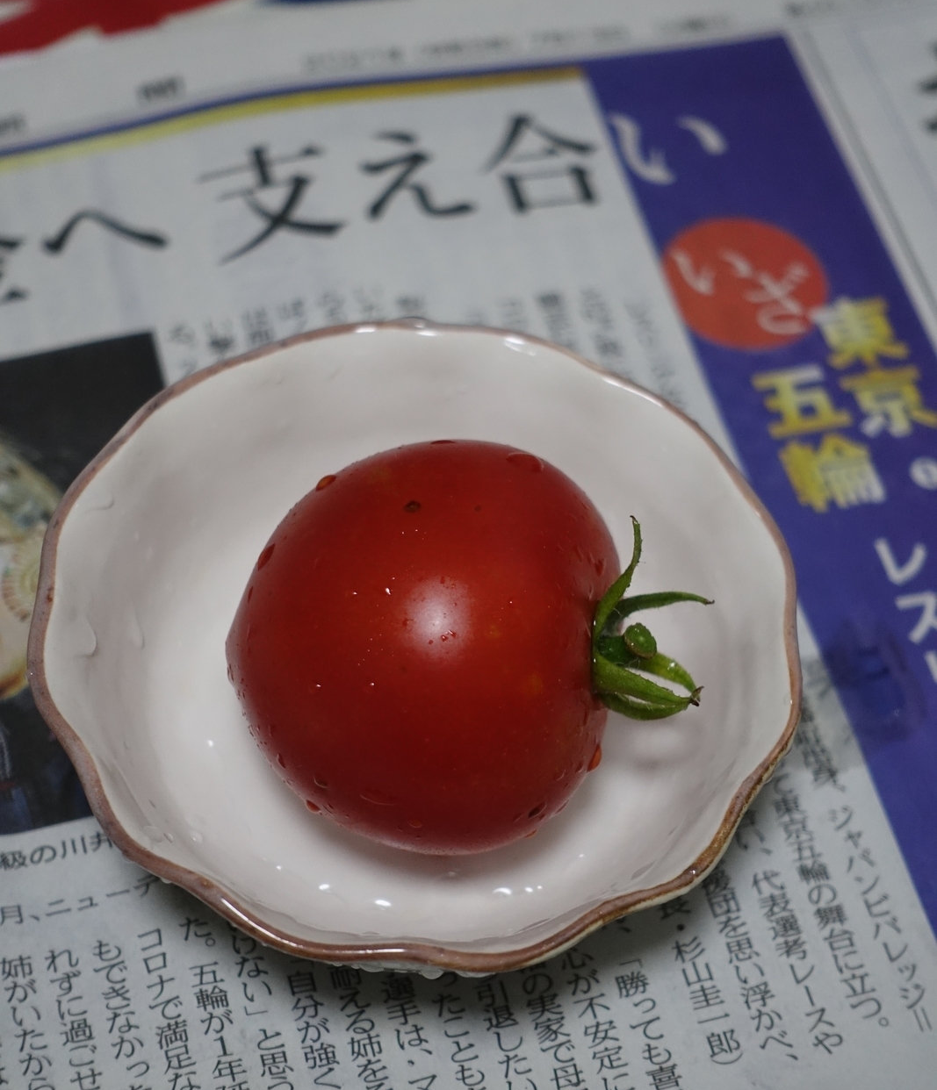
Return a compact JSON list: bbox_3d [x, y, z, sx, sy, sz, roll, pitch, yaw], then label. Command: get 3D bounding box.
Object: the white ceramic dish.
[{"bbox_3d":[-0.006,0.014,0.316,0.086,0.026,0.086,1,56,-2],"label":"white ceramic dish"}]

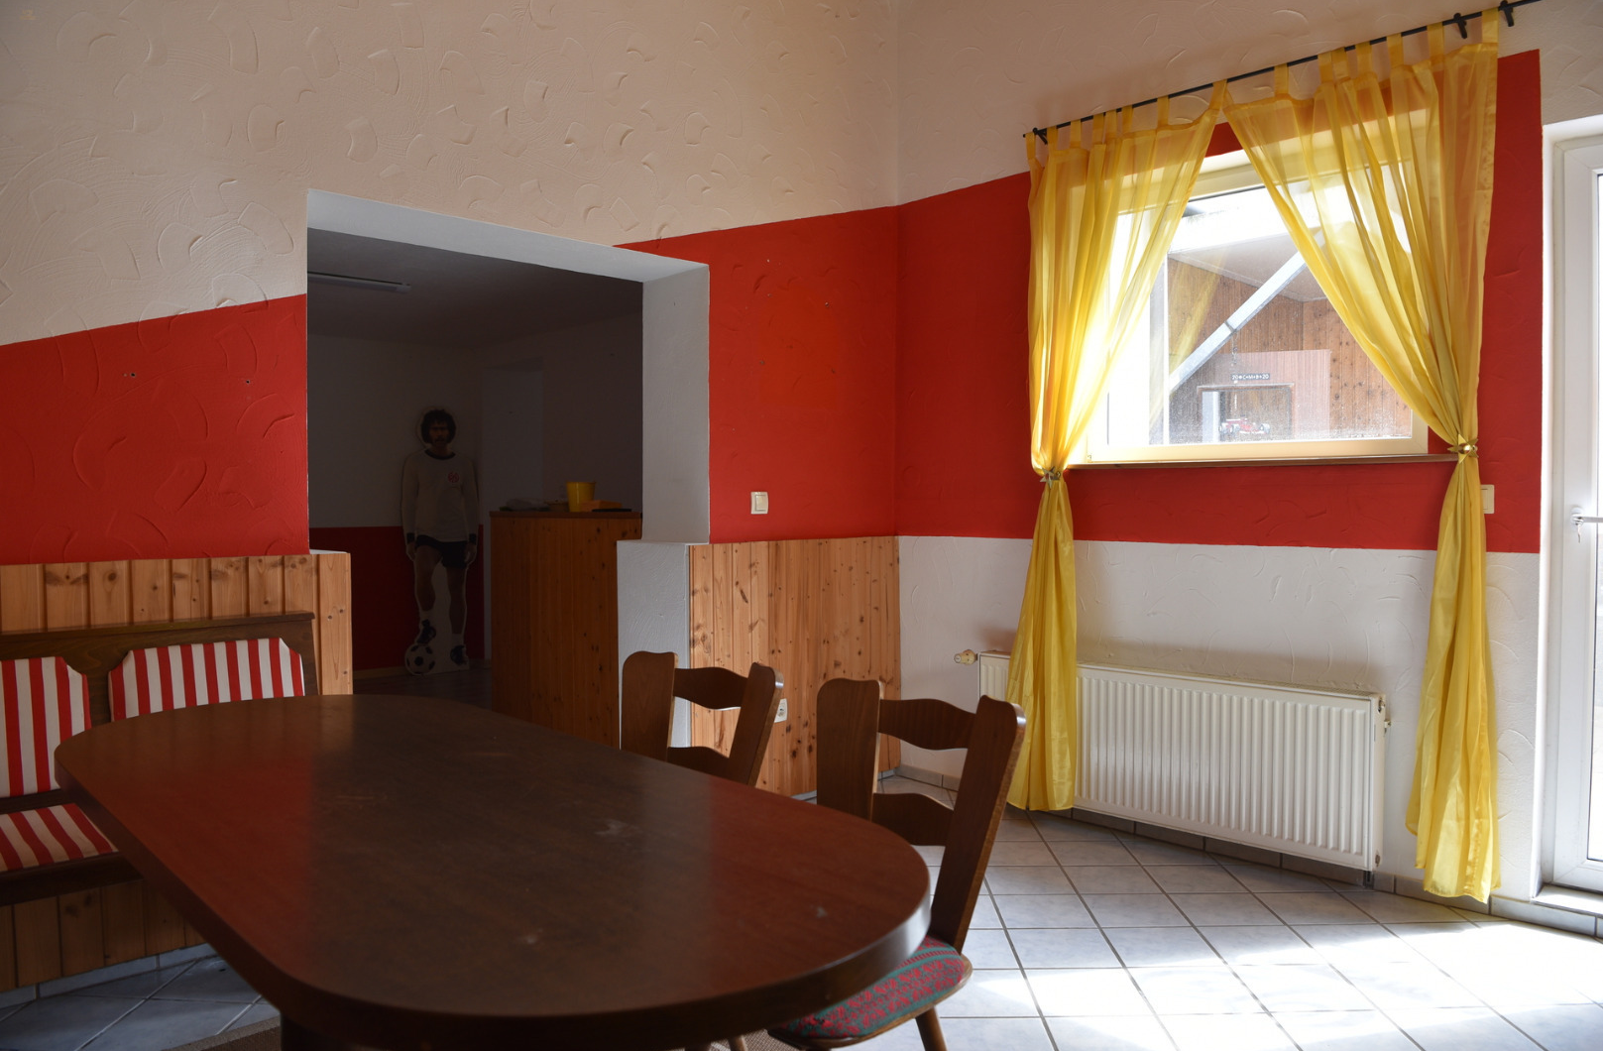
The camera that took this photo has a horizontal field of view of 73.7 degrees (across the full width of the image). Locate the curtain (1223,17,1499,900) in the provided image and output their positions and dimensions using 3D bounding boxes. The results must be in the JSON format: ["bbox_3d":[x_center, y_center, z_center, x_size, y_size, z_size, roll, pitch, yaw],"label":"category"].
[{"bbox_3d":[1.600,-0.177,3.087,0.120,2.360,0.740,-1,1,-44],"label":"curtain"}]

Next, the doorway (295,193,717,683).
[{"bbox_3d":[-0.929,0.096,3.434,1.346,1.980,0.400,-2,2,-44],"label":"doorway"}]

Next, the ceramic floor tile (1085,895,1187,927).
[{"bbox_3d":[0.939,1.085,3.012,0.250,0.010,0.250,0,1,2],"label":"ceramic floor tile"}]

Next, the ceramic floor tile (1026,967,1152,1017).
[{"bbox_3d":[0.666,1.091,2.500,0.247,0.010,0.244,-1,1,1],"label":"ceramic floor tile"}]

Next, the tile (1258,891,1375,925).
[{"bbox_3d":[1.419,1.066,2.960,0.247,0.010,0.244,-1,1,1],"label":"tile"}]

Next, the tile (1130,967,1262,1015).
[{"bbox_3d":[0.920,1.087,2.505,0.250,0.010,0.250,0,1,2],"label":"tile"}]

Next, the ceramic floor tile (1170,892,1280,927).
[{"bbox_3d":[1.171,1.070,2.964,0.247,0.010,0.244,-1,1,1],"label":"ceramic floor tile"}]

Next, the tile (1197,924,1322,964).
[{"bbox_3d":[1.167,1.076,2.728,0.247,0.010,0.244,-1,1,1],"label":"tile"}]

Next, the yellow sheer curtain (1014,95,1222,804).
[{"bbox_3d":[1.016,-0.173,3.552,0.160,2.348,0.781,-2,2,-44],"label":"yellow sheer curtain"}]

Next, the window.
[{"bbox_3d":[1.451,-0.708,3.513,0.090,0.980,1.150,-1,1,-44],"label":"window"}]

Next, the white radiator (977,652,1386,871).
[{"bbox_3d":[1.182,0.735,3.549,0.100,0.495,1.370,-1,1,-44],"label":"white radiator"}]

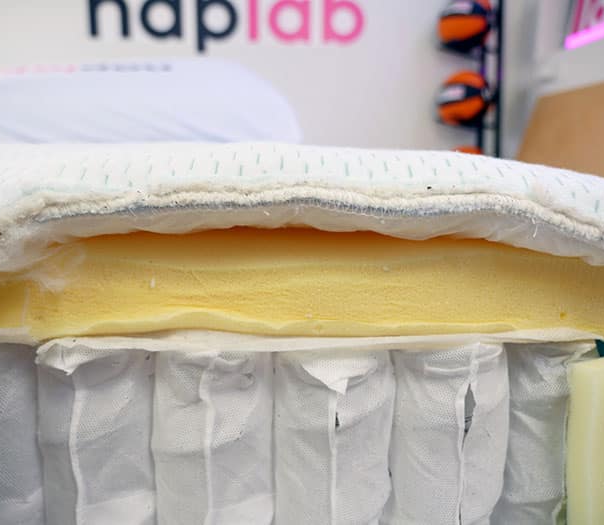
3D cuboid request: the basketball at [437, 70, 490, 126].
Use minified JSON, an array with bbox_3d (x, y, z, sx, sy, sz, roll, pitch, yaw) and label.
[{"bbox_3d":[0.732,-0.744,2.210,0.237,0.237,0.237,1,5,17],"label":"basketball"}]

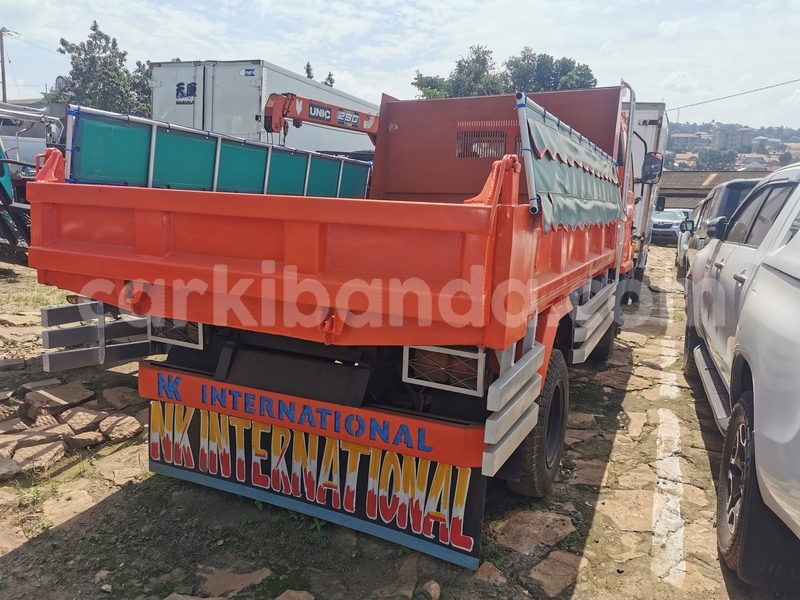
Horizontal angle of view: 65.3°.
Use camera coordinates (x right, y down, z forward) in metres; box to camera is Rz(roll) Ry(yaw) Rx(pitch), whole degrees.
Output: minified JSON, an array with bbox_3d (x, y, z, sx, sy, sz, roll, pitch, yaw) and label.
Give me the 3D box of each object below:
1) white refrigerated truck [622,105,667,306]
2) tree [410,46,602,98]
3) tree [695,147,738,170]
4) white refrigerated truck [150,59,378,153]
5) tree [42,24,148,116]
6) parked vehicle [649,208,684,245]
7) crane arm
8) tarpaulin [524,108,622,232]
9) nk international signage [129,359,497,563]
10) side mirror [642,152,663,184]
[{"bbox_3d":[4.008,-1.816,12.078,1.830,3.050,4.700,9,10,24],"label":"white refrigerated truck"},{"bbox_3d":[6.101,-10.054,38.837,11.000,10.600,8.000,4,9,8],"label":"tree"},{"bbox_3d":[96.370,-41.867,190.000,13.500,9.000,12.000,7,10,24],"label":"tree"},{"bbox_3d":[-2.274,-2.855,14.939,2.250,3.600,7.800,6,9,18],"label":"white refrigerated truck"},{"bbox_3d":[-11.971,-6.931,24.582,4.400,7.500,4.200,-1,10,-26],"label":"tree"},{"bbox_3d":[12.536,-3.462,29.800,1.800,1.720,4.500,7,10,23],"label":"parked vehicle"},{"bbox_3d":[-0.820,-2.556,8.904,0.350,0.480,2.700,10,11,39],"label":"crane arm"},{"bbox_3d":[0.921,-0.540,2.945,0.120,0.380,2.600,7,10,24],"label":"tarpaulin"},{"bbox_3d":[-0.444,0.628,2.660,1.673,0.542,0.120,7,10,24],"label":"nk international signage"},{"bbox_3d":[2.181,-1.136,5.390,0.180,0.280,0.080,9,11,35],"label":"side mirror"}]

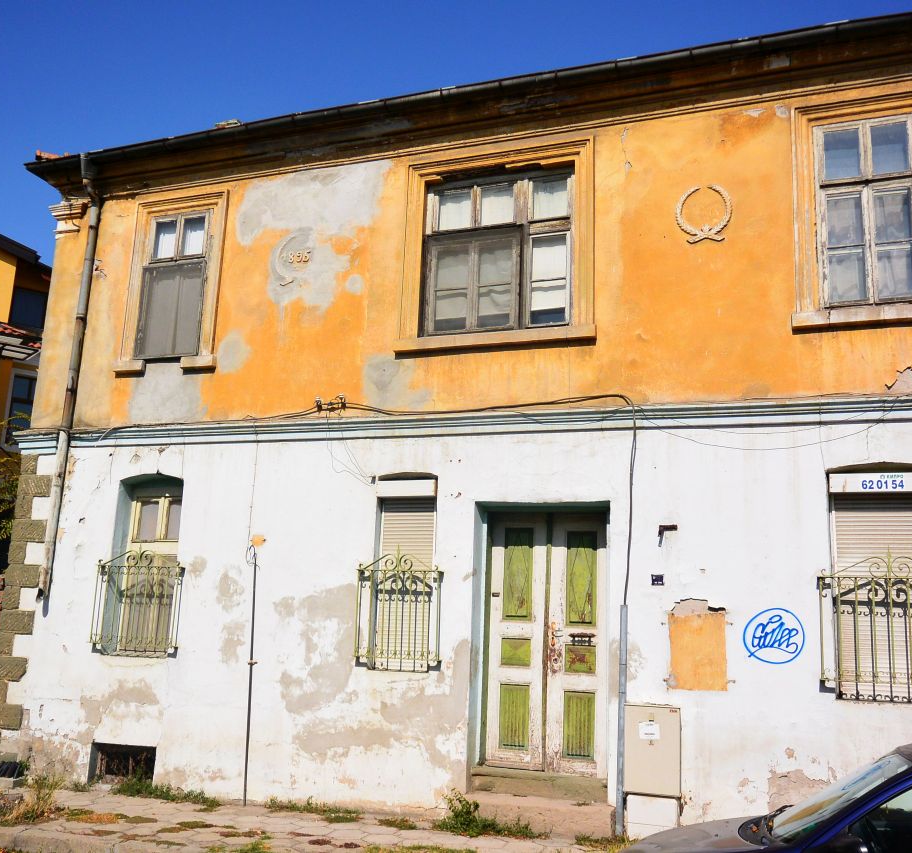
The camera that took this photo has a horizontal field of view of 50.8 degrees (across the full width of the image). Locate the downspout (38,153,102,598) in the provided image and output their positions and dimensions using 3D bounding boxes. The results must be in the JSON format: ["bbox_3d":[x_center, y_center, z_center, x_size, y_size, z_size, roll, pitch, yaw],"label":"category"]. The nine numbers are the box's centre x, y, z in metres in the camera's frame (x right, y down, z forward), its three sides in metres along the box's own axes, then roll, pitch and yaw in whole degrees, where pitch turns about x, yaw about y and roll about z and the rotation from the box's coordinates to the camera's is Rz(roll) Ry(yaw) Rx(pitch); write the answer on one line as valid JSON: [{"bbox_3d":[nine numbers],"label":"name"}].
[{"bbox_3d":[-4.587,-0.694,11.380,0.190,5.380,0.360,-2,-12,20],"label":"downspout"}]

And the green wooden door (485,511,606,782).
[{"bbox_3d":[0.898,2.074,9.366,1.180,2.450,0.100,-2,-12,20],"label":"green wooden door"}]

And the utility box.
[{"bbox_3d":[1.720,2.807,8.340,0.480,0.730,0.200,-2,-12,20],"label":"utility box"}]

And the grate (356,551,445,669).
[{"bbox_3d":[-0.562,1.745,9.476,0.920,1.130,0.120,-2,-12,20],"label":"grate"}]

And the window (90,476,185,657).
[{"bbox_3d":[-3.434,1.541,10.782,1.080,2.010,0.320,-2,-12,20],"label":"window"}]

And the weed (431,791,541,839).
[{"bbox_3d":[0.253,3.458,8.519,1.030,0.340,0.380,-2,-12,20],"label":"weed"}]

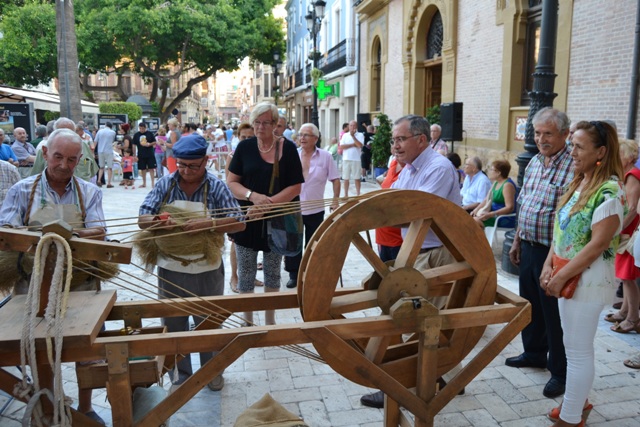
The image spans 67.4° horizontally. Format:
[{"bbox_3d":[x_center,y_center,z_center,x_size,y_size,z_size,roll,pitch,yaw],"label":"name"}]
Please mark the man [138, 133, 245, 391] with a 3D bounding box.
[{"bbox_3d":[-0.741,0.307,2.835,0.580,1.543,0.460,-1,10,-7],"label":"man"}]

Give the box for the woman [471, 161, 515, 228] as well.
[{"bbox_3d":[2.075,-0.017,5.743,0.640,1.240,0.490,-2,11,-13],"label":"woman"}]

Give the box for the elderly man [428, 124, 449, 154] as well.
[{"bbox_3d":[1.919,-0.628,7.909,0.500,1.648,0.340,6,11,29],"label":"elderly man"}]

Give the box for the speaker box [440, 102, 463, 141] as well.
[{"bbox_3d":[2.354,-1.647,8.594,0.340,0.685,0.380,-6,12,-31],"label":"speaker box"}]

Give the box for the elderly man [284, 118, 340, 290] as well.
[{"bbox_3d":[-0.084,-0.068,4.749,0.520,1.626,0.360,5,11,26],"label":"elderly man"}]

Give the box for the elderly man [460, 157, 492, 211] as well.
[{"bbox_3d":[1.953,-0.126,6.271,0.800,1.218,0.550,-6,12,-31],"label":"elderly man"}]

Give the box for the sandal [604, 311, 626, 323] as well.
[{"bbox_3d":[2.539,0.868,4.097,0.250,0.100,0.090,3,11,14],"label":"sandal"}]

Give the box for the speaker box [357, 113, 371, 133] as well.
[{"bbox_3d":[1.334,-2.670,14.558,0.430,0.680,0.400,6,11,29],"label":"speaker box"}]

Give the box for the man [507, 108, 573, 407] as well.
[{"bbox_3d":[1.437,0.226,3.073,0.330,1.735,0.500,-9,14,-41],"label":"man"}]

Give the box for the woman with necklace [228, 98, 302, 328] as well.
[{"bbox_3d":[-0.417,0.054,3.670,0.540,1.755,0.420,0,10,0],"label":"woman with necklace"}]

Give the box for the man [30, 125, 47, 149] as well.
[{"bbox_3d":[-4.870,-0.715,8.411,0.500,1.640,0.320,-7,12,-32],"label":"man"}]

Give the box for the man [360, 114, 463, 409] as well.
[{"bbox_3d":[0.539,0.278,2.889,0.520,1.700,0.490,-3,11,-15],"label":"man"}]

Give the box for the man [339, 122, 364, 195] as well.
[{"bbox_3d":[0.680,-1.020,9.850,0.500,1.720,0.360,1,10,5],"label":"man"}]

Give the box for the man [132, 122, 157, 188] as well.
[{"bbox_3d":[-4.646,-1.551,12.781,0.580,1.690,0.360,-1,11,-3],"label":"man"}]

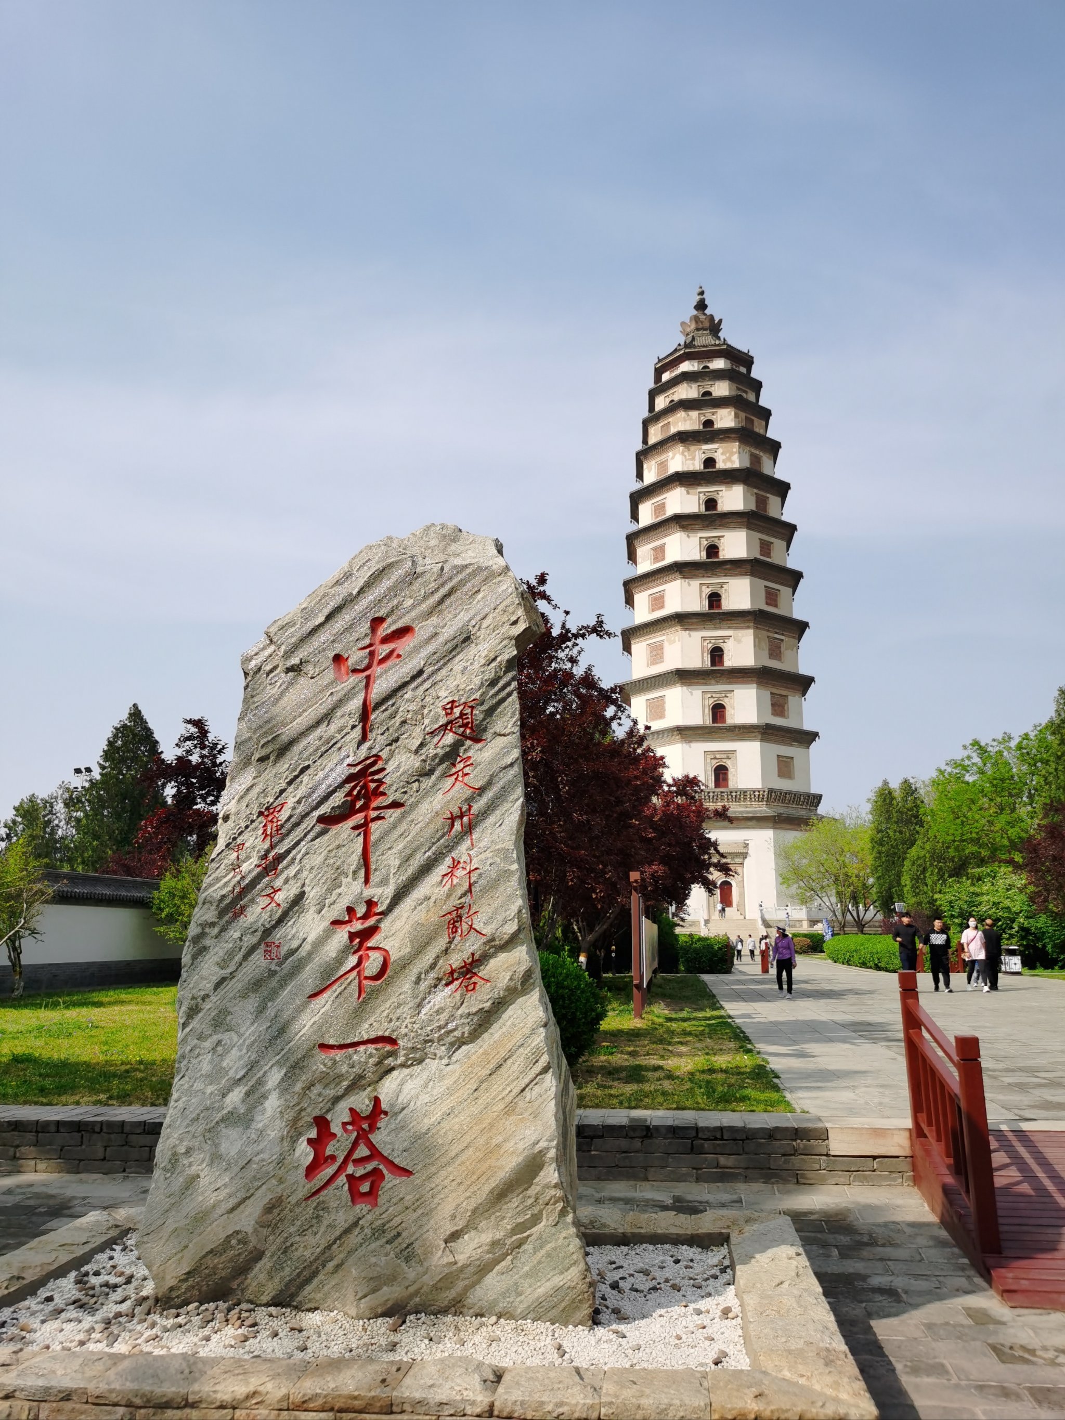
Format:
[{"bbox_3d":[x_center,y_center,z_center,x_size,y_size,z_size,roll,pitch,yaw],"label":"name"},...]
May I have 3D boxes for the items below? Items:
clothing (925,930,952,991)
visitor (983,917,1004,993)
[{"bbox_3d":[9.658,5.920,26.346,0.610,1.420,0.360,-2,-12,10],"label":"clothing"},{"bbox_3d":[11.020,5.882,26.656,0.520,1.690,0.360,-3,-12,12],"label":"visitor"}]

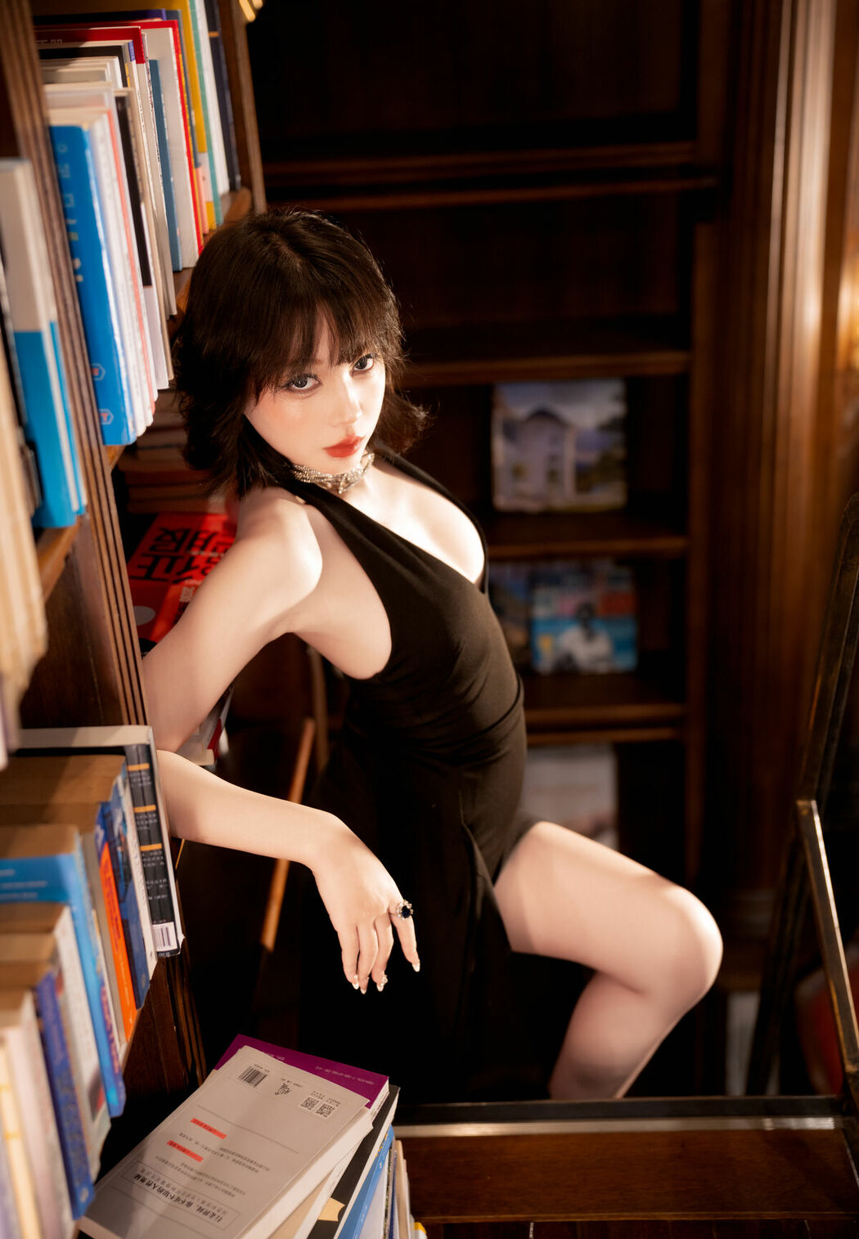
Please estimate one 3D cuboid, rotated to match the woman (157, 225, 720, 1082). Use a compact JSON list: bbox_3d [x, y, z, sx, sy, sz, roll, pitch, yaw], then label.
[{"bbox_3d":[0.045,0.280,1.875,0.660,1.480,0.500,3,29,13],"label":"woman"}]

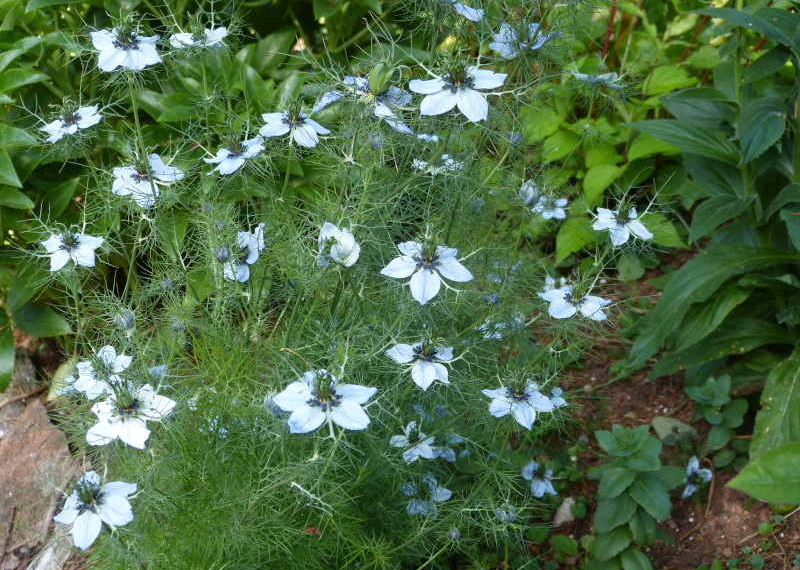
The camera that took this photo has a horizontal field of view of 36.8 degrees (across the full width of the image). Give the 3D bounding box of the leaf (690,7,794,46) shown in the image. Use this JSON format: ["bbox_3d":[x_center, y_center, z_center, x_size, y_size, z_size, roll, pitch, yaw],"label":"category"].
[{"bbox_3d":[0.324,-0.243,1.140,0.108,0.027,0.040,6,28,-14],"label":"leaf"}]

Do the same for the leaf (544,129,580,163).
[{"bbox_3d":[0.195,-0.167,1.450,0.051,0.015,0.039,-40,70,-11],"label":"leaf"}]

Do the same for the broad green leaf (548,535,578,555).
[{"bbox_3d":[0.155,0.247,1.140,0.029,0.009,0.023,13,32,21],"label":"broad green leaf"}]

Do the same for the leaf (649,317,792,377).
[{"bbox_3d":[0.268,0.052,1.000,0.125,0.030,0.045,-14,34,-5],"label":"leaf"}]

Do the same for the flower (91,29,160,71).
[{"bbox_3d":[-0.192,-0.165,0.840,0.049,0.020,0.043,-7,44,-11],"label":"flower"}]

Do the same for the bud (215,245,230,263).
[{"bbox_3d":[-0.121,-0.021,0.820,0.011,0.013,0.011,0,25,0],"label":"bud"}]

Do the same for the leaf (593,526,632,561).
[{"bbox_3d":[0.191,0.232,1.080,0.040,0.009,0.025,-34,62,-12],"label":"leaf"}]

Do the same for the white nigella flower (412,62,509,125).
[{"bbox_3d":[0.031,-0.101,0.640,0.051,0.021,0.047,0,42,0],"label":"white nigella flower"}]

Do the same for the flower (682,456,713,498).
[{"bbox_3d":[0.223,0.143,0.900,0.027,0.016,0.032,-7,52,9],"label":"flower"}]

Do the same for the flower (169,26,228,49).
[{"bbox_3d":[-0.151,-0.186,0.900,0.045,0.016,0.045,0,16,0],"label":"flower"}]

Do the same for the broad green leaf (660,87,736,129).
[{"bbox_3d":[0.303,-0.179,1.220,0.079,0.016,0.047,8,64,13],"label":"broad green leaf"}]

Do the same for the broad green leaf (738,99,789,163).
[{"bbox_3d":[0.278,-0.118,0.920,0.036,0.022,0.060,29,69,20],"label":"broad green leaf"}]

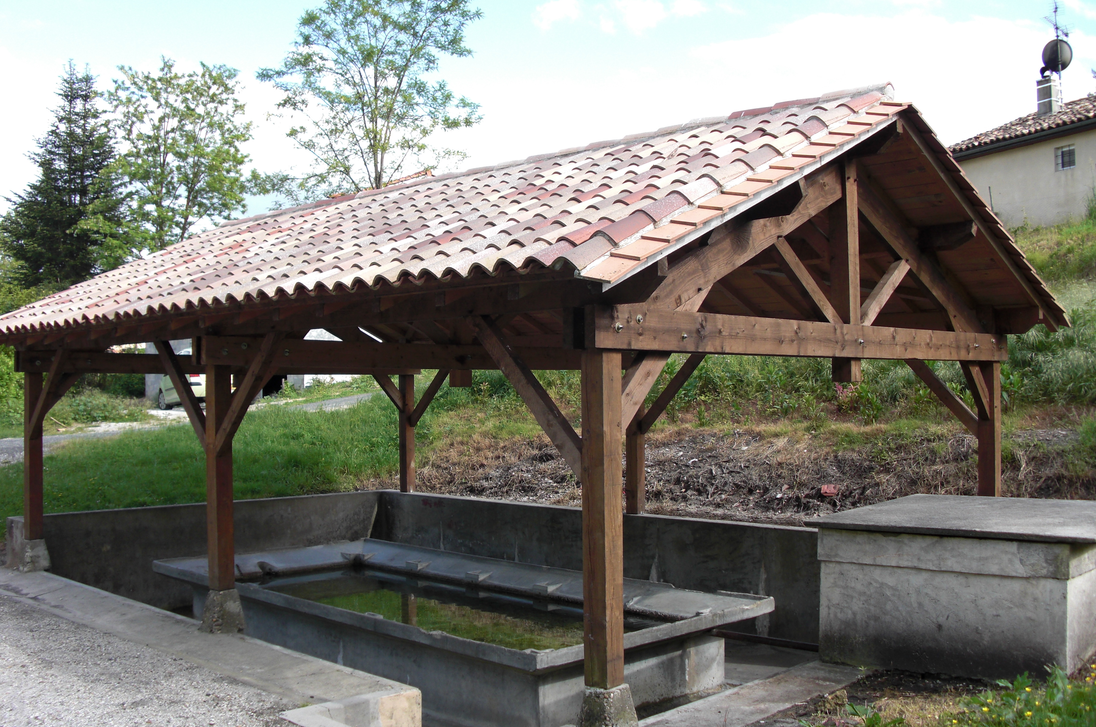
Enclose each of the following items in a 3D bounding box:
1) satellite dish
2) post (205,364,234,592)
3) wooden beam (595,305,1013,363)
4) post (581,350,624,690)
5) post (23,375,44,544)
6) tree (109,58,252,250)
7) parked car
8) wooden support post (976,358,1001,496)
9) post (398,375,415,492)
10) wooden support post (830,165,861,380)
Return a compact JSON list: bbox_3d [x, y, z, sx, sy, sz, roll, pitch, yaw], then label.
[{"bbox_3d":[12.573,-7.555,28.197,0.800,0.880,0.380,-1,-1,14],"label":"satellite dish"},{"bbox_3d":[-2.669,0.901,9.274,0.149,1.858,0.149,1,-2,-45],"label":"post"},{"bbox_3d":[1.901,-0.153,7.385,4.660,0.217,0.072,1,-2,-44],"label":"wooden beam"},{"bbox_3d":[0.309,0.824,6.296,0.149,1.889,0.149,1,-2,-45],"label":"post"},{"bbox_3d":[-5.316,0.933,11.788,0.138,1.786,0.138,1,-2,-44],"label":"post"},{"bbox_3d":[-13.582,-5.222,42.000,5.900,11.400,5.900,0,-1,-19],"label":"tree"},{"bbox_3d":[-8.950,0.400,29.600,1.700,1.570,3.950,0,-1,-31],"label":"parked car"},{"bbox_3d":[3.815,0.754,9.804,0.149,1.637,0.149,1,-2,-45],"label":"wooden support post"},{"bbox_3d":[-1.917,0.934,15.537,0.149,1.637,0.149,1,-2,-45],"label":"post"},{"bbox_3d":[1.977,-0.624,7.566,0.128,1.485,0.138,1,-2,-44],"label":"wooden support post"}]

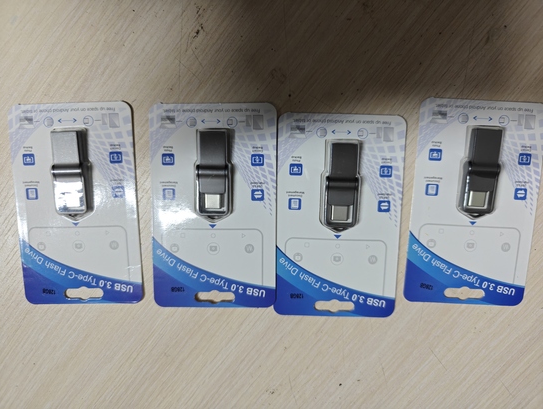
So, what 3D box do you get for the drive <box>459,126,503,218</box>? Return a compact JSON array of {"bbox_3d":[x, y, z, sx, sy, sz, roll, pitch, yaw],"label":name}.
[{"bbox_3d":[0.111,-0.016,0.191,0.017,0.007,0.047,1,96,0],"label":"drive"}]

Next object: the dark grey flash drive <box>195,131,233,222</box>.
[{"bbox_3d":[-0.031,-0.015,0.192,0.017,0.007,0.047,1,96,1],"label":"dark grey flash drive"}]

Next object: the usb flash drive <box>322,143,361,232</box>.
[{"bbox_3d":[0.038,-0.009,0.192,0.017,0.007,0.047,1,96,1],"label":"usb flash drive"}]

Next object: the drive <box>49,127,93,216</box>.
[{"bbox_3d":[-0.108,-0.015,0.193,0.017,0.007,0.047,-1,96,1],"label":"drive"}]

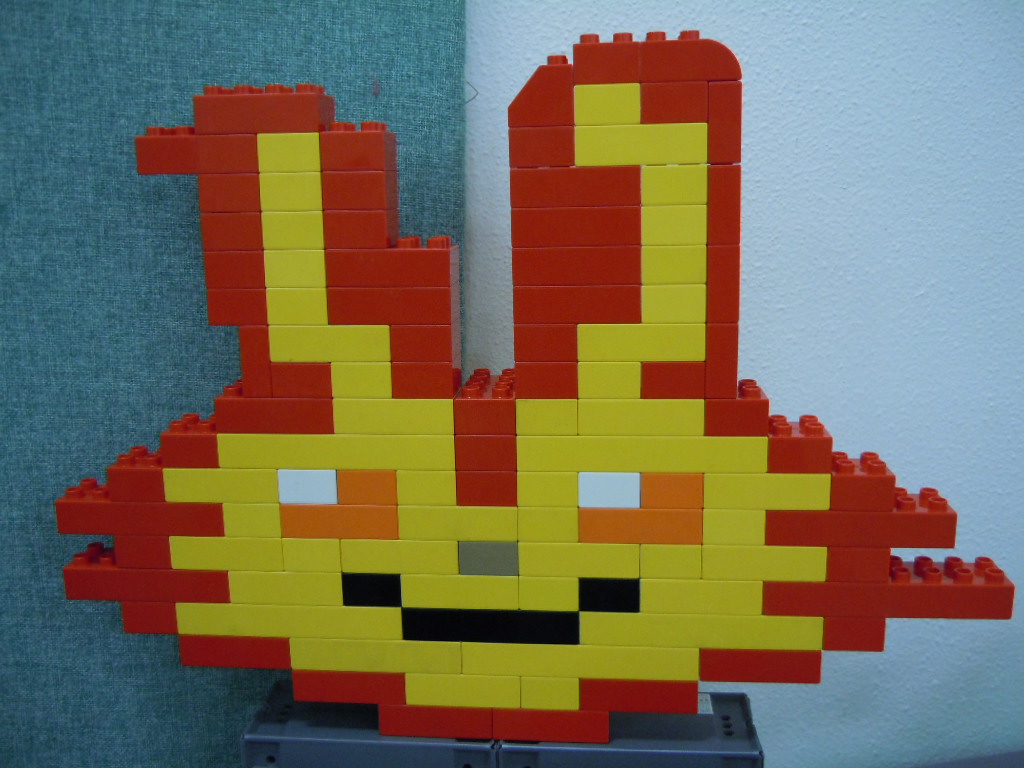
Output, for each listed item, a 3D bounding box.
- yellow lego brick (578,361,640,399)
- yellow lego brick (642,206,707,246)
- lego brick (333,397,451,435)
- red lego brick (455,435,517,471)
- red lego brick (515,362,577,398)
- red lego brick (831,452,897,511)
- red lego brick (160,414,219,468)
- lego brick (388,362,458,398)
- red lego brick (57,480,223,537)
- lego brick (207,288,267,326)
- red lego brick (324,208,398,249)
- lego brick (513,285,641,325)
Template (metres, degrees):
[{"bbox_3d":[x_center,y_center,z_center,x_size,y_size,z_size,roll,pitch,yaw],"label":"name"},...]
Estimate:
[{"bbox_3d":[0.051,-0.005,0.525,0.032,0.020,0.032,0,11,5],"label":"yellow lego brick"},{"bbox_3d":[0.081,-0.081,0.507,0.032,0.021,0.032,0,10,6],"label":"yellow lego brick"},{"bbox_3d":[-0.060,0.014,0.542,0.064,0.021,0.032,0,11,5],"label":"lego brick"},{"bbox_3d":[-0.013,0.031,0.538,0.032,0.021,0.032,0,11,6],"label":"red lego brick"},{"bbox_3d":[0.019,-0.005,0.528,0.032,0.021,0.032,0,10,6],"label":"red lego brick"},{"bbox_3d":[0.179,0.050,0.524,0.032,0.024,0.032,0,11,6],"label":"red lego brick"},{"bbox_3d":[-0.171,0.032,0.557,0.032,0.024,0.032,0,11,5],"label":"red lego brick"},{"bbox_3d":[-0.045,-0.006,0.536,0.032,0.021,0.032,0,11,5],"label":"lego brick"},{"bbox_3d":[-0.202,0.069,0.567,0.096,0.023,0.032,0,11,6],"label":"red lego brick"},{"bbox_3d":[-0.142,-0.044,0.537,0.032,0.021,0.032,0,11,6],"label":"lego brick"},{"bbox_3d":[-0.078,-0.081,0.523,0.032,0.020,0.032,0,11,5],"label":"red lego brick"},{"bbox_3d":[0.034,-0.043,0.519,0.064,0.021,0.032,0,11,7],"label":"lego brick"}]

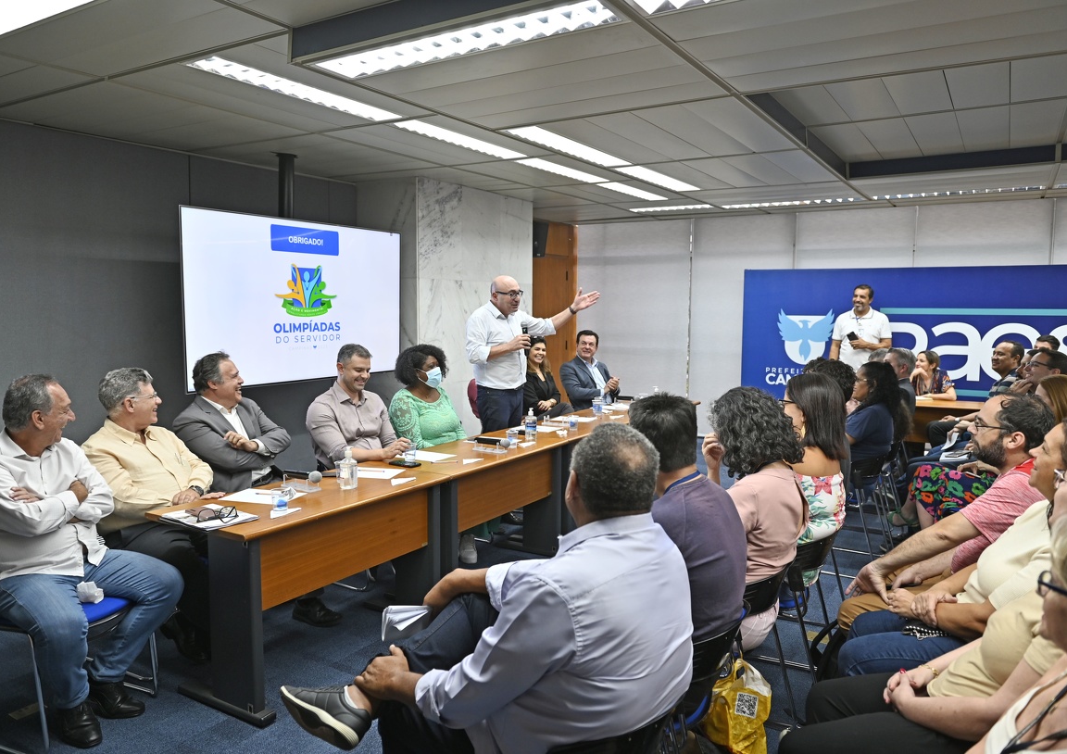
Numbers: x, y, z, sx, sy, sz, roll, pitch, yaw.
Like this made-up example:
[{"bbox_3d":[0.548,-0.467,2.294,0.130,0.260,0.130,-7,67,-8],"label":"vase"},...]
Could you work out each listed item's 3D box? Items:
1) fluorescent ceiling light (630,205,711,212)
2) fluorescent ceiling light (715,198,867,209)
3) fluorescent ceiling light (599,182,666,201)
[{"bbox_3d":[1.573,-1.767,7.803,1.180,0.060,0.190,4,7,32],"label":"fluorescent ceiling light"},{"bbox_3d":[2.249,-1.520,6.556,1.180,0.060,0.190,4,7,32],"label":"fluorescent ceiling light"},{"bbox_3d":[0.883,-1.641,6.584,0.220,0.080,1.190,4,7,32],"label":"fluorescent ceiling light"}]

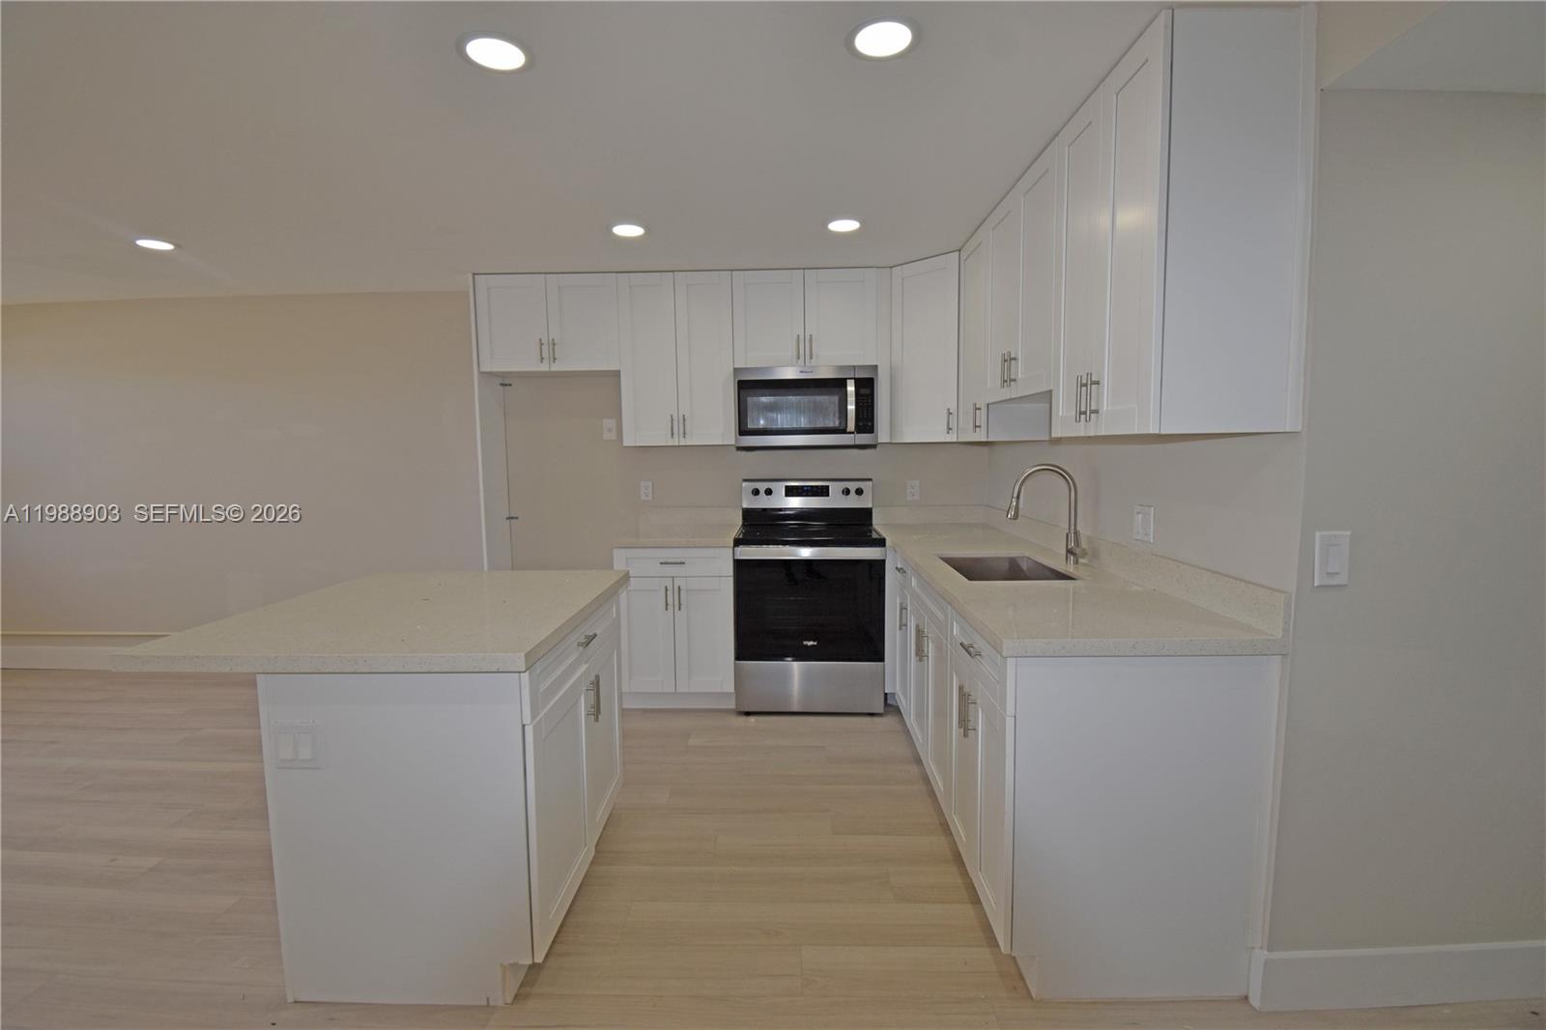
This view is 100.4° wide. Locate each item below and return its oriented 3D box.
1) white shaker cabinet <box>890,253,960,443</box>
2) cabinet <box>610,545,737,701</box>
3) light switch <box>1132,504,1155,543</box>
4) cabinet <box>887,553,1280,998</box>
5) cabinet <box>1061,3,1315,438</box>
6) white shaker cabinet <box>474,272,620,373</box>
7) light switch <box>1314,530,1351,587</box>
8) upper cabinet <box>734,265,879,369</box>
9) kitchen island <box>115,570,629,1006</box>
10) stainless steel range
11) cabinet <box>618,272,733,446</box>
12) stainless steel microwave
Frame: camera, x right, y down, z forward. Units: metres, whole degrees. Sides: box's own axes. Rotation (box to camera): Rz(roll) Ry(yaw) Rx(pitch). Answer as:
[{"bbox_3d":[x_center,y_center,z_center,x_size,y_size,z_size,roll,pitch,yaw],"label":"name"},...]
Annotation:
[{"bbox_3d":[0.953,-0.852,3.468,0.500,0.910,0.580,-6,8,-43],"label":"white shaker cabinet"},{"bbox_3d":[-0.490,0.581,3.630,0.594,0.878,0.609,-1,6,2],"label":"cabinet"},{"bbox_3d":[1.200,0.029,2.094,0.010,0.116,0.116,-1,6,2],"label":"light switch"},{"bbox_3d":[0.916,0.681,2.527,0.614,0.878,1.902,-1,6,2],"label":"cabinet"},{"bbox_3d":[1.044,-0.680,1.718,0.323,0.908,0.567,-1,6,2],"label":"cabinet"},{"bbox_3d":[-1.206,-1.049,3.627,0.755,0.500,0.323,-1,6,2],"label":"white shaker cabinet"},{"bbox_3d":[1.267,0.101,1.454,0.074,0.121,0.010,-1,6,2],"label":"light switch"},{"bbox_3d":[0.173,-1.058,3.587,0.763,0.500,0.323,-1,6,2],"label":"upper cabinet"},{"bbox_3d":[-1.095,0.740,2.112,1.007,0.905,1.016,-1,6,2],"label":"kitchen island"},{"bbox_3d":[0.197,0.417,3.553,0.757,1.199,0.651,-1,6,2],"label":"stainless steel range"},{"bbox_3d":[-0.513,-0.847,3.628,0.609,0.908,0.323,-1,6,2],"label":"cabinet"},{"bbox_3d":[0.182,-0.584,3.605,0.758,0.433,0.420,-1,6,2],"label":"stainless steel microwave"}]

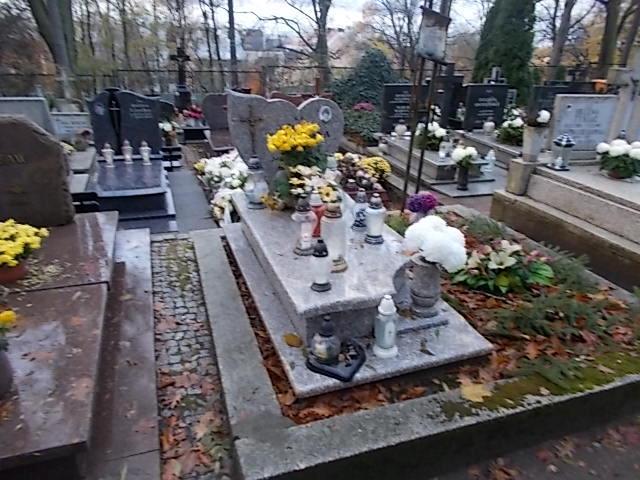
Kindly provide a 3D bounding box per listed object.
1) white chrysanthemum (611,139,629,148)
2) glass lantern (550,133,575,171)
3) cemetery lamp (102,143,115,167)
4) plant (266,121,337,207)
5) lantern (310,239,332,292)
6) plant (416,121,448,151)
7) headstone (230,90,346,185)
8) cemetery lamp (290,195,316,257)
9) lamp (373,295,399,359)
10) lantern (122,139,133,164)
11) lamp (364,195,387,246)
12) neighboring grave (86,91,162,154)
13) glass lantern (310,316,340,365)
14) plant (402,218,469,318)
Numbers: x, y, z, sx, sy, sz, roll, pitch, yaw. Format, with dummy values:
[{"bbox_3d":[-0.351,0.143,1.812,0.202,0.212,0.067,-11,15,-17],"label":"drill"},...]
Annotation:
[{"bbox_3d":[2.293,-0.720,3.680,0.120,0.100,0.120,-9,24,-17],"label":"white chrysanthemum"},{"bbox_3d":[2.261,-0.819,4.440,0.165,0.305,0.165,-5,24,-11],"label":"glass lantern"},{"bbox_3d":[-2.071,-0.833,4.708,0.093,0.229,0.093,-7,25,-17],"label":"cemetery lamp"},{"bbox_3d":[-0.128,-0.456,2.910,0.390,0.481,0.360,-8,24,-18],"label":"plant"},{"bbox_3d":[0.008,0.124,2.334,0.100,0.242,0.100,-1,23,1],"label":"lantern"},{"bbox_3d":[1.358,-1.234,5.688,0.360,0.316,0.360,-5,24,-11],"label":"plant"},{"bbox_3d":[-0.251,-0.750,3.676,0.885,0.786,0.110,-7,25,-17],"label":"headstone"},{"bbox_3d":[-0.075,-0.071,2.284,0.122,0.288,0.122,0,23,0],"label":"cemetery lamp"},{"bbox_3d":[0.269,0.343,1.906,0.100,0.269,0.100,0,23,0],"label":"lamp"},{"bbox_3d":[-2.058,-0.949,5.164,0.110,0.255,0.110,-9,24,-17],"label":"lantern"},{"bbox_3d":[0.332,-0.132,2.886,0.119,0.294,0.119,1,23,0],"label":"lamp"},{"bbox_3d":[-1.962,-1.200,4.915,0.685,0.673,0.100,-7,25,-17],"label":"neighboring grave"},{"bbox_3d":[0.025,0.441,2.168,0.134,0.223,0.134,1,23,0],"label":"glass lantern"},{"bbox_3d":[0.565,0.138,2.435,0.290,0.510,0.270,-1,23,1],"label":"plant"}]

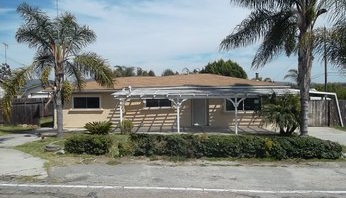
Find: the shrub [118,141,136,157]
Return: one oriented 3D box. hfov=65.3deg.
[{"bbox_3d":[-1.560,1.710,9.250,0.620,0.560,0.600,0,-1,5],"label":"shrub"}]

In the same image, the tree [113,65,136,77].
[{"bbox_3d":[-7.500,-1.400,42.000,4.400,7.600,4.400,0,-1,5],"label":"tree"}]

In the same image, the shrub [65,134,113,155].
[{"bbox_3d":[-3.050,1.600,9.750,1.700,0.700,1.200,0,-1,5],"label":"shrub"}]

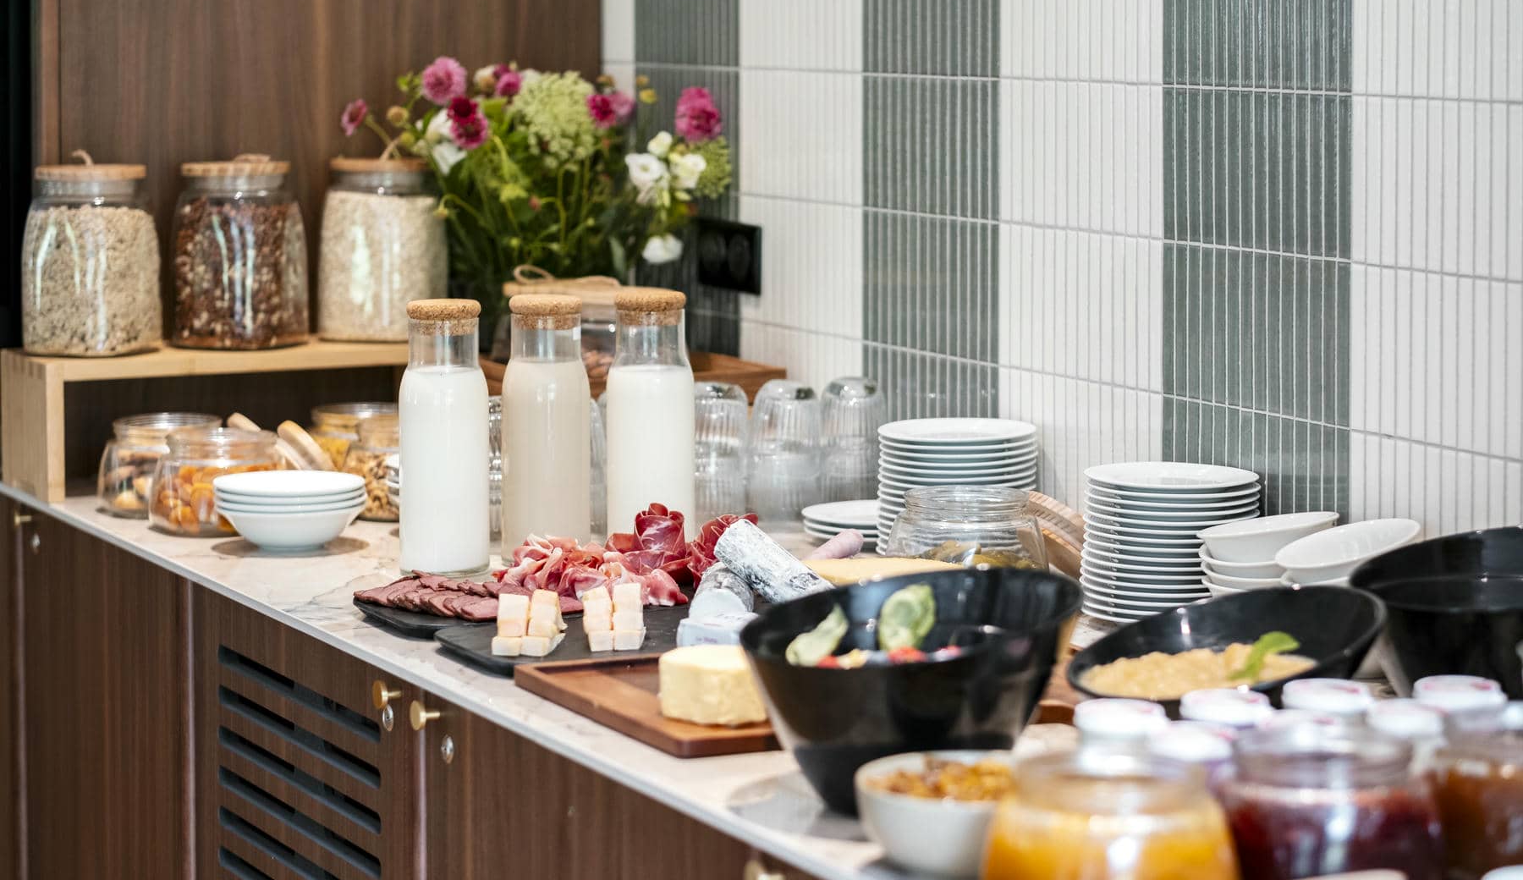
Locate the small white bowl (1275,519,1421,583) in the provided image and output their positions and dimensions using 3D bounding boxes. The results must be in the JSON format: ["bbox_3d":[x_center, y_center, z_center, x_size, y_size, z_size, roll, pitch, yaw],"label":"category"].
[{"bbox_3d":[0.489,0.105,2.954,0.124,0.059,0.124,-7,10,1],"label":"small white bowl"}]

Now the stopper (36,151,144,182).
[{"bbox_3d":[-0.779,-0.320,4.117,0.129,0.031,0.129,0,7,0],"label":"stopper"}]

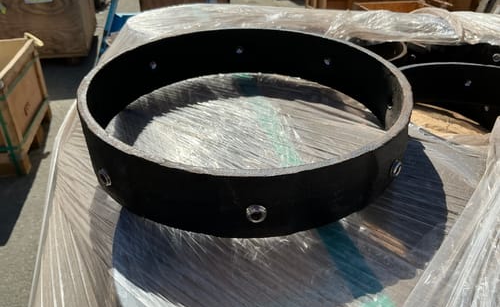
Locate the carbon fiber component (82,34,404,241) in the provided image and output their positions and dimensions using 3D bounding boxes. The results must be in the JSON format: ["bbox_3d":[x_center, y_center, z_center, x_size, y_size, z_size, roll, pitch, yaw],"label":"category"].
[{"bbox_3d":[-0.007,-0.088,0.741,0.562,0.105,0.562,1,34,0],"label":"carbon fiber component"}]

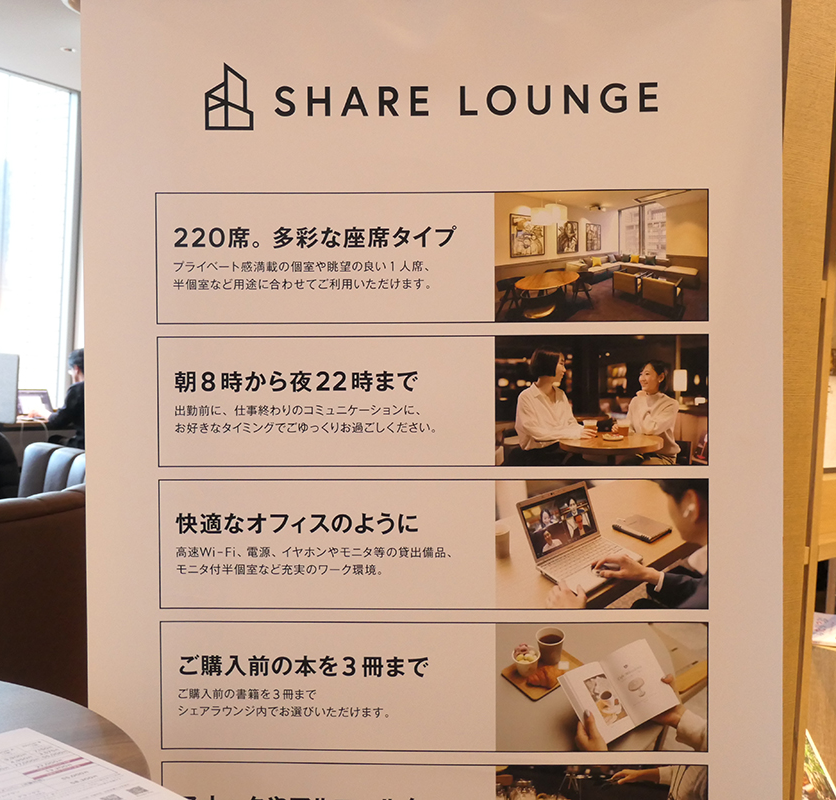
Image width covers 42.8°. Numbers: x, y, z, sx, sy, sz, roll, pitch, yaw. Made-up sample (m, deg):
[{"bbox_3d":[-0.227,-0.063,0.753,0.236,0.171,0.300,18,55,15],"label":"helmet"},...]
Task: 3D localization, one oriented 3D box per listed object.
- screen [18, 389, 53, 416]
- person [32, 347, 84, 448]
[{"bbox_3d":[-2.810,0.017,7.799,0.012,0.198,0.299,-28,-16,31],"label":"screen"},{"bbox_3d":[-2.351,0.260,7.464,0.680,1.251,0.510,4,2,34],"label":"person"}]

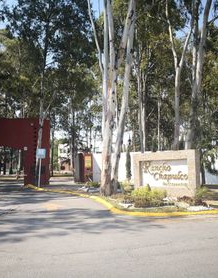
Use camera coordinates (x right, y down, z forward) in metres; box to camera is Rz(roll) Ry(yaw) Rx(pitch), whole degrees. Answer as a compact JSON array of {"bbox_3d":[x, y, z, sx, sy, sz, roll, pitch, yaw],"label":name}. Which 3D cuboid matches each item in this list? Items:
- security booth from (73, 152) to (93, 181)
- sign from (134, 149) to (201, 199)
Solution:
[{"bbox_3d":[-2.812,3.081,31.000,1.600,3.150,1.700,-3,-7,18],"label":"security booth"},{"bbox_3d":[2.646,1.652,13.584,3.183,2.097,0.591,-5,-8,38],"label":"sign"}]

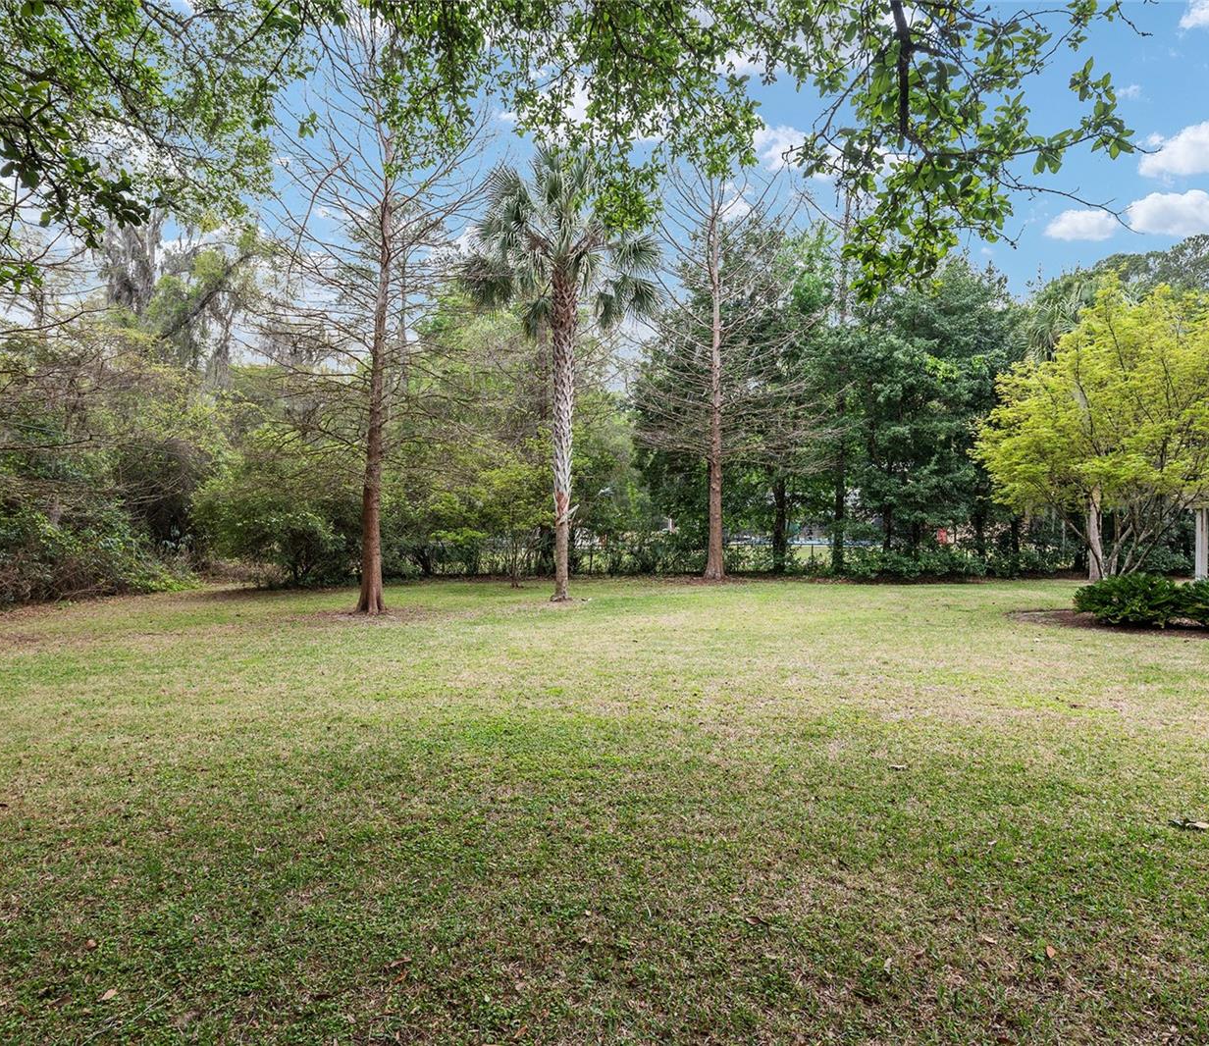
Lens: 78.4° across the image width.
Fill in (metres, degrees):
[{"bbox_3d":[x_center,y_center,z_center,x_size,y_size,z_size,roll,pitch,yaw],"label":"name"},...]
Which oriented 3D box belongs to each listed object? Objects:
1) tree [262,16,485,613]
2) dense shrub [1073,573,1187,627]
[{"bbox_3d":[-4.550,-4.250,14.700,4.400,12.000,4.300,0,0,0],"label":"tree"},{"bbox_3d":[8.900,1.250,12.500,1.700,0.880,1.550,0,0,40],"label":"dense shrub"}]

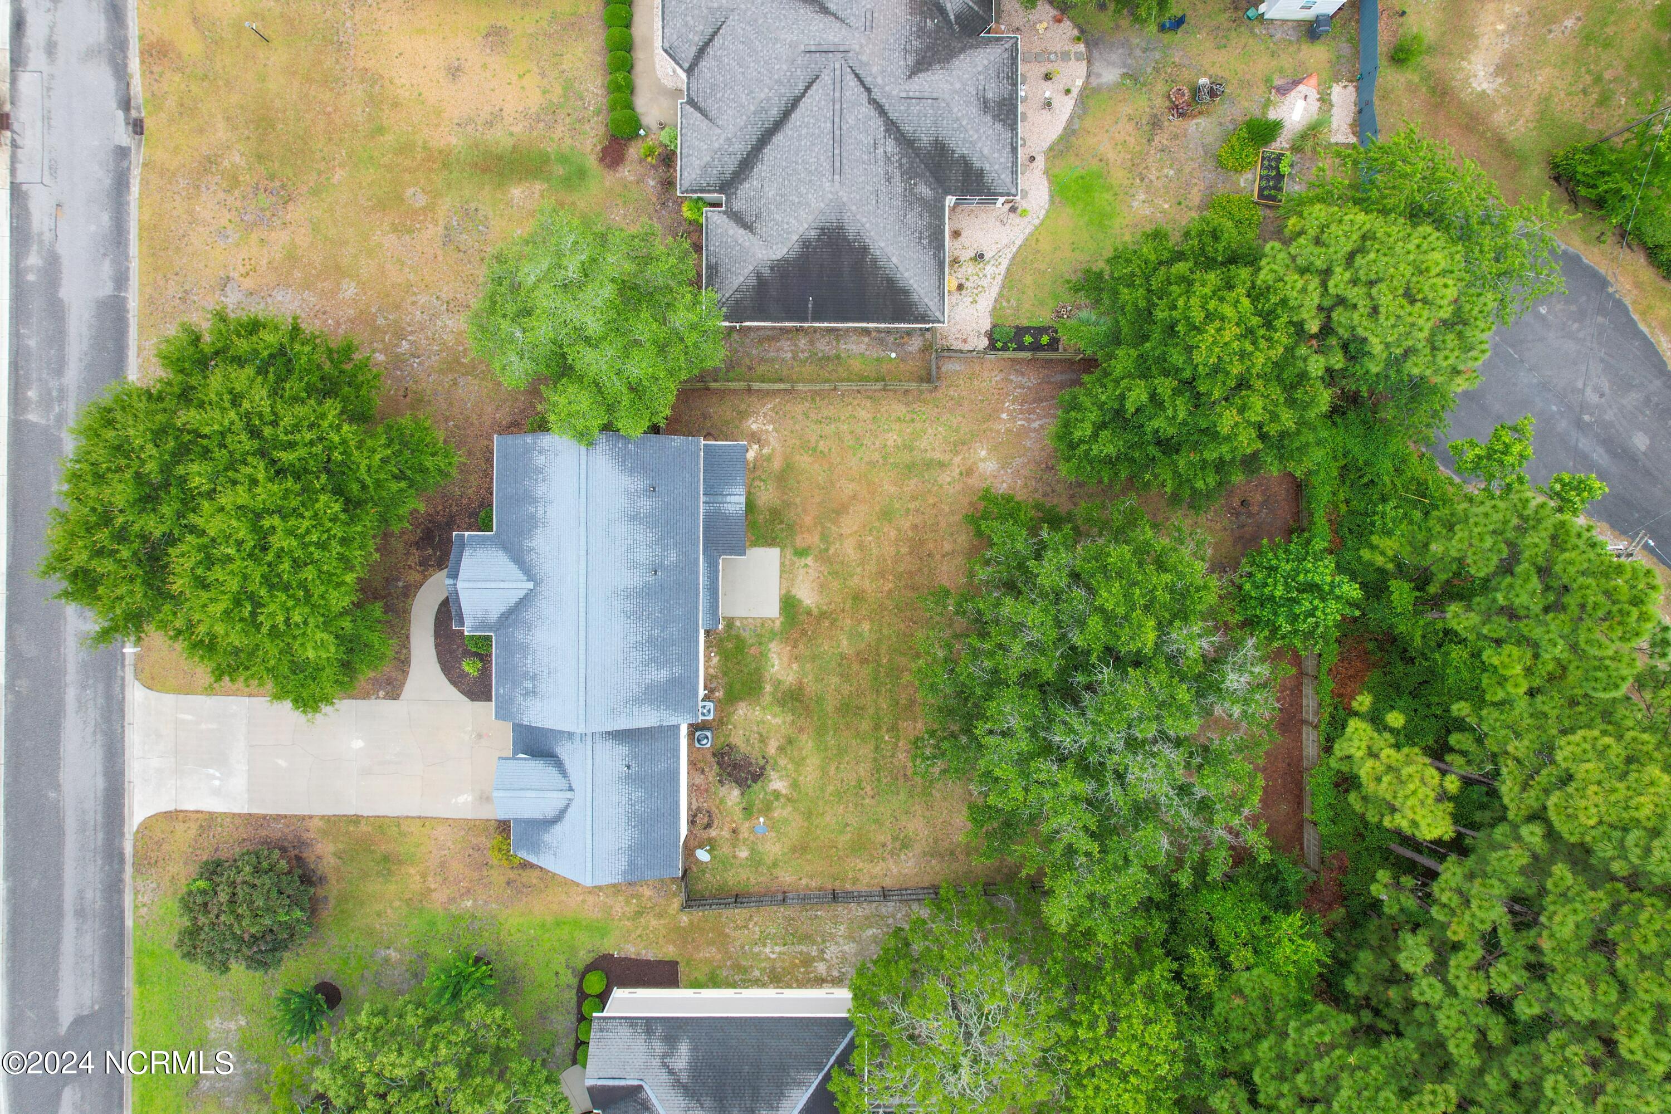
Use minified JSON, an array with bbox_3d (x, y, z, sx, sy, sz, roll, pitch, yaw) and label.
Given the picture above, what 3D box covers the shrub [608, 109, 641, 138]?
[{"bbox_3d":[-10.382,-21.349,50.232,1.671,1.300,1.398,0,92,0],"label":"shrub"}]

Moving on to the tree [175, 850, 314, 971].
[{"bbox_3d":[-28.100,16.800,48.500,6.200,3.200,5.700,0,91,-1],"label":"tree"}]

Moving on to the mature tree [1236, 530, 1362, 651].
[{"bbox_3d":[21.619,1.552,48.568,5.838,6.000,5.605,0,92,0],"label":"mature tree"}]

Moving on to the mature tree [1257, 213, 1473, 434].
[{"bbox_3d":[22.105,-9.949,44.472,8.961,13.500,9.013,0,92,0],"label":"mature tree"}]

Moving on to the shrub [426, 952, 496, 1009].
[{"bbox_3d":[-18.401,20.891,50.749,3.420,2.800,3.025,0,92,0],"label":"shrub"}]

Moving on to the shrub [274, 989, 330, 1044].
[{"bbox_3d":[-24.970,21.650,48.750,2.650,2.900,2.650,0,91,-1],"label":"shrub"}]

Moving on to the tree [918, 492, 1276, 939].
[{"bbox_3d":[11.594,7.021,45.481,15.844,12.500,19.828,0,92,0],"label":"tree"}]

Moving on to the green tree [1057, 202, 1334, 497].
[{"bbox_3d":[15.600,-8.800,44.800,11.500,11.000,12.400,0,91,-1],"label":"green tree"}]

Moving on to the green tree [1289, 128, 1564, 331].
[{"bbox_3d":[25.500,-13.900,45.700,10.400,9.500,8.800,0,91,-1],"label":"green tree"}]

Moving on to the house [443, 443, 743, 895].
[{"bbox_3d":[-11.238,4.788,48.715,13.996,5.900,21.247,0,92,0],"label":"house"}]

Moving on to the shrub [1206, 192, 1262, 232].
[{"bbox_3d":[19.614,-16.795,50.219,2.696,1.600,2.354,0,92,0],"label":"shrub"}]

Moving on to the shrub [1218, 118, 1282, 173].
[{"bbox_3d":[20.000,-19.900,49.400,2.900,1.400,2.450,0,91,-1],"label":"shrub"}]

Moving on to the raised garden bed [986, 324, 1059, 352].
[{"bbox_3d":[9.230,-10.700,49.950,3.500,0.300,1.250,0,91,-1],"label":"raised garden bed"}]

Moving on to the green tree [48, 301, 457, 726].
[{"bbox_3d":[-26.470,-2.050,45.709,18.567,11.500,18.206,0,92,0],"label":"green tree"}]

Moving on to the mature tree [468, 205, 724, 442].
[{"bbox_3d":[-10.400,-10.150,45.100,10.700,9.500,10.000,0,91,-1],"label":"mature tree"}]

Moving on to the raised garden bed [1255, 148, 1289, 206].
[{"bbox_3d":[21.360,-18.560,50.020,1.330,0.370,2.460,8,91,-1],"label":"raised garden bed"}]

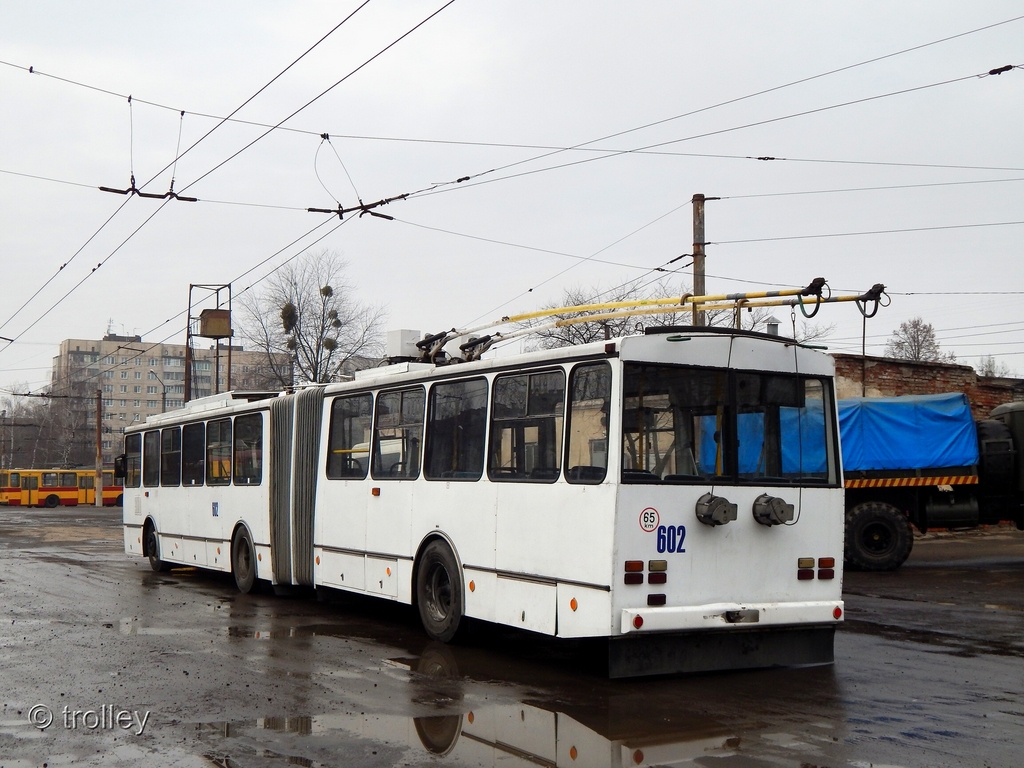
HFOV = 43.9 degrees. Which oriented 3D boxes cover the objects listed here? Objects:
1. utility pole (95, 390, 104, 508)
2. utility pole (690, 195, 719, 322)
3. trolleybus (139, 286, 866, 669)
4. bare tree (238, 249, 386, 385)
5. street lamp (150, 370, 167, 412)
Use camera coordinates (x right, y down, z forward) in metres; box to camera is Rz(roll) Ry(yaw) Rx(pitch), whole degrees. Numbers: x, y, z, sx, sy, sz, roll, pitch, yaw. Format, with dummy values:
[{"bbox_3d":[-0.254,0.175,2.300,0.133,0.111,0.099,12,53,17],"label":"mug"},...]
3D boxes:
[{"bbox_3d":[-32.621,5.119,100.641,0.420,9.188,0.420,-1,-4,0],"label":"utility pole"},{"bbox_3d":[4.978,-0.350,33.635,0.330,9.459,0.330,0,-4,0],"label":"utility pole"},{"bbox_3d":[-2.144,1.309,18.136,2.600,3.490,18.300,4,-5,-30],"label":"trolleybus"},{"bbox_3d":[-12.062,-0.163,75.386,8.900,15.916,8.400,1,-4,0],"label":"bare tree"},{"bbox_3d":[-28.726,4.437,102.563,1.500,11.339,0.350,2,-5,-17],"label":"street lamp"}]

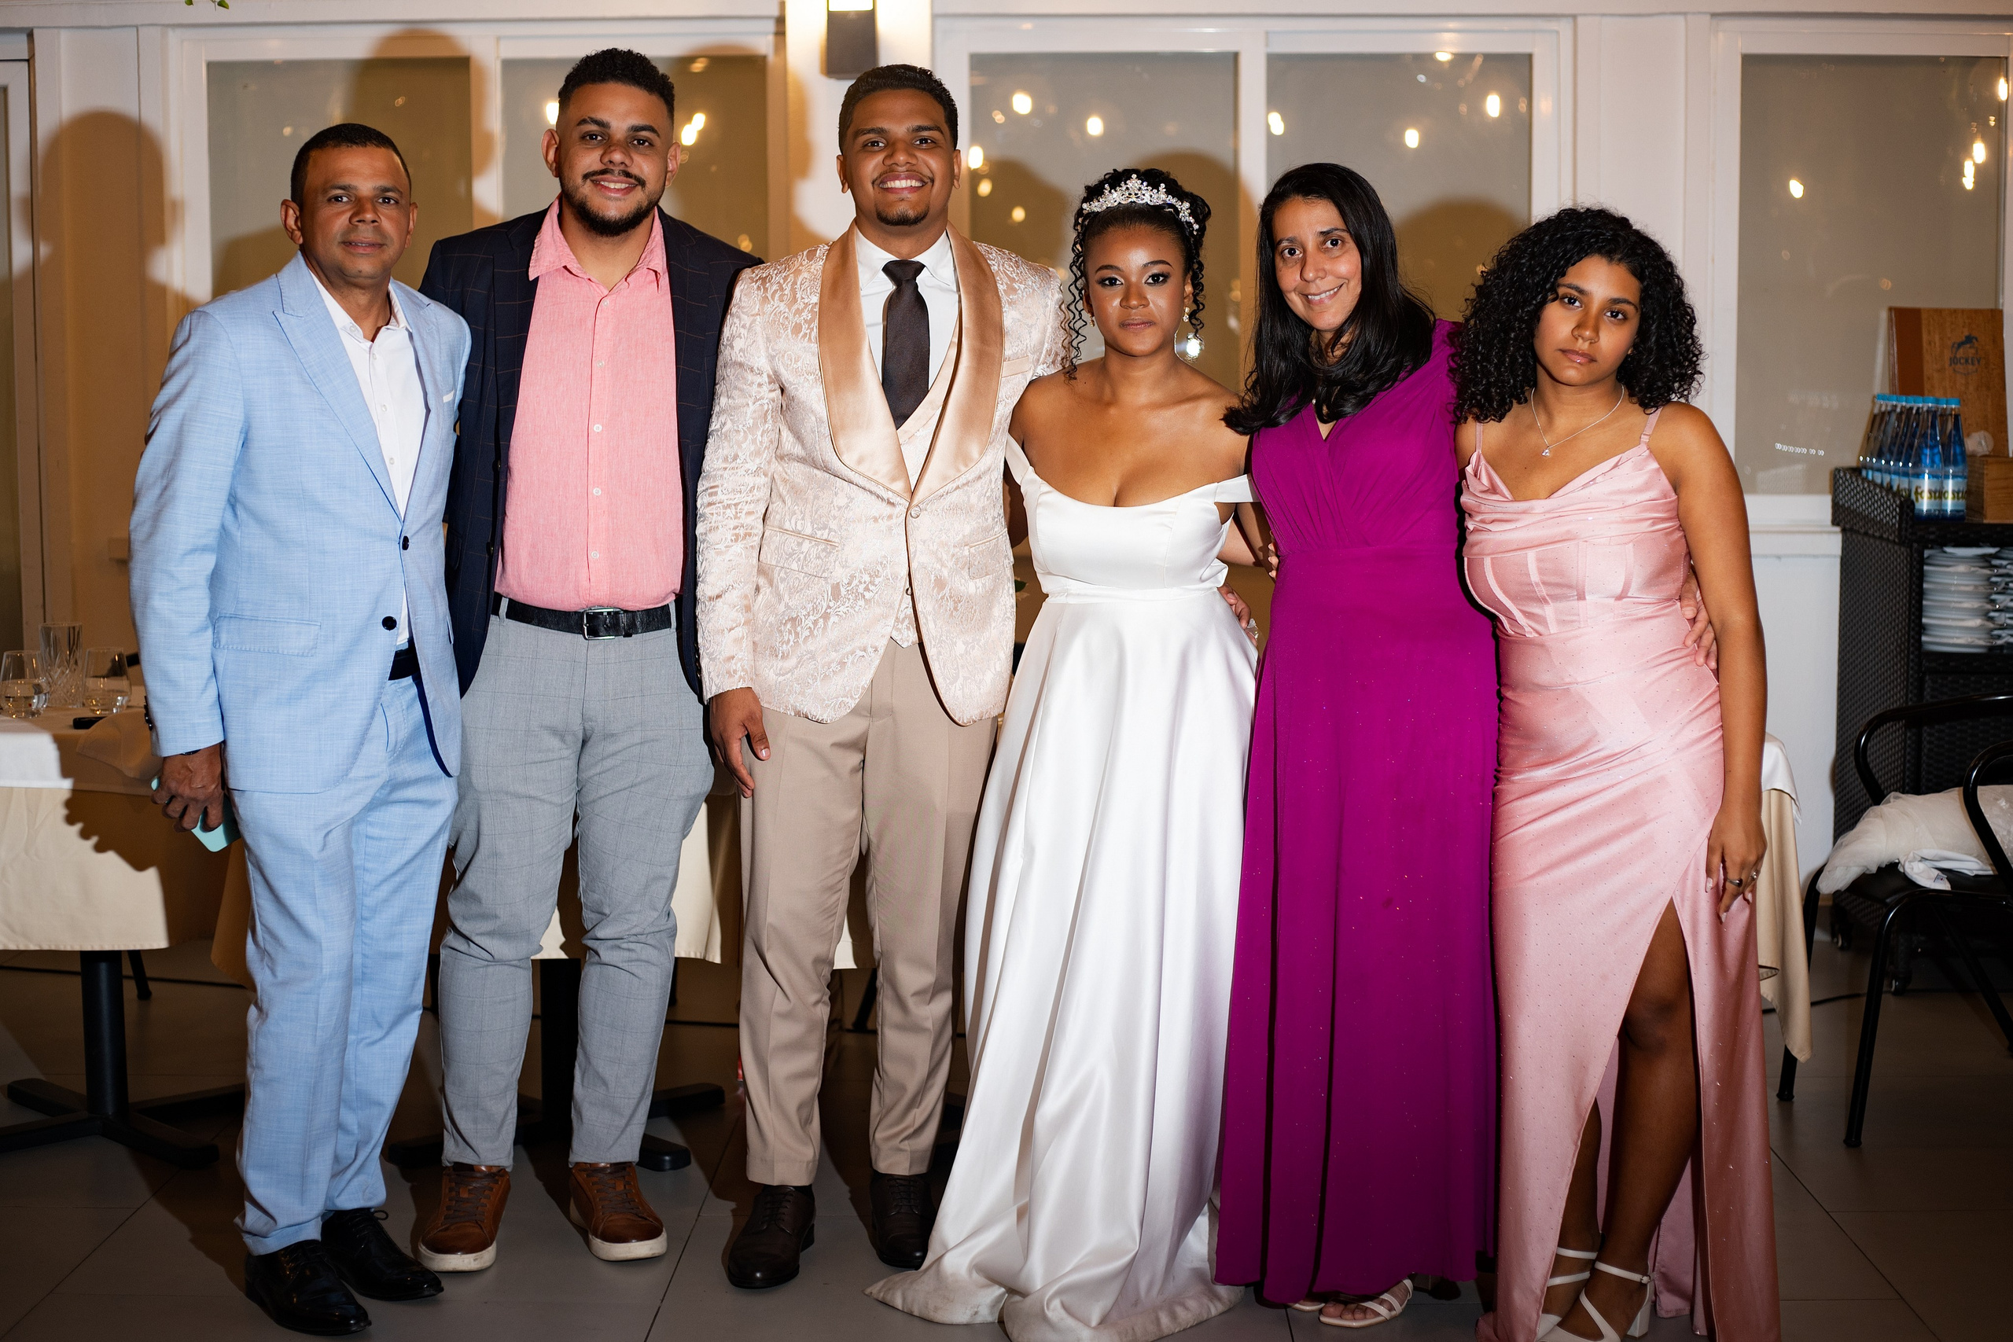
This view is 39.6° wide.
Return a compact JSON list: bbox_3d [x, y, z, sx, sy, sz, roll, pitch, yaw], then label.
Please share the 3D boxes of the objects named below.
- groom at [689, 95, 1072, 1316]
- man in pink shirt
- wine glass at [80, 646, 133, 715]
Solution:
[{"bbox_3d":[-0.176,0.003,4.139,0.570,1.773,0.360,-1,7,-3],"label":"groom"},{"bbox_3d":[-0.631,-0.020,4.208,0.580,1.808,0.360,-1,7,-3],"label":"man in pink shirt"},{"bbox_3d":[-1.553,0.018,4.821,0.085,0.112,0.085,0,7,1],"label":"wine glass"}]

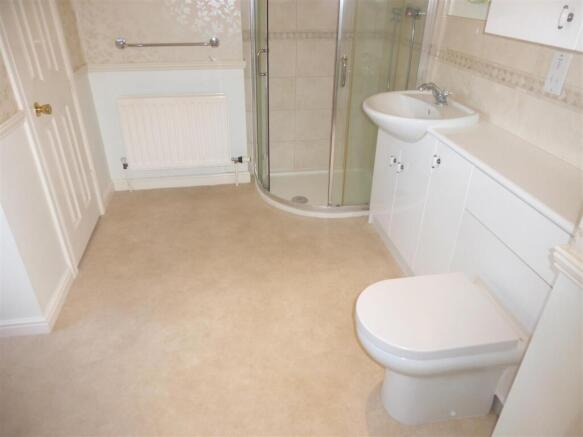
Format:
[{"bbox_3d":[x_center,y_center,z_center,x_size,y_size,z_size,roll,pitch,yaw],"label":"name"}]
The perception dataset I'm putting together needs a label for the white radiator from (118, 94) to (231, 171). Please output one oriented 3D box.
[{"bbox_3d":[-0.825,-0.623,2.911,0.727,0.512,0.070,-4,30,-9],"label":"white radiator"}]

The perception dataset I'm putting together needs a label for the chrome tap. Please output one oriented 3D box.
[{"bbox_3d":[0.740,-0.639,2.074,0.140,0.100,0.085,-4,30,-9],"label":"chrome tap"}]

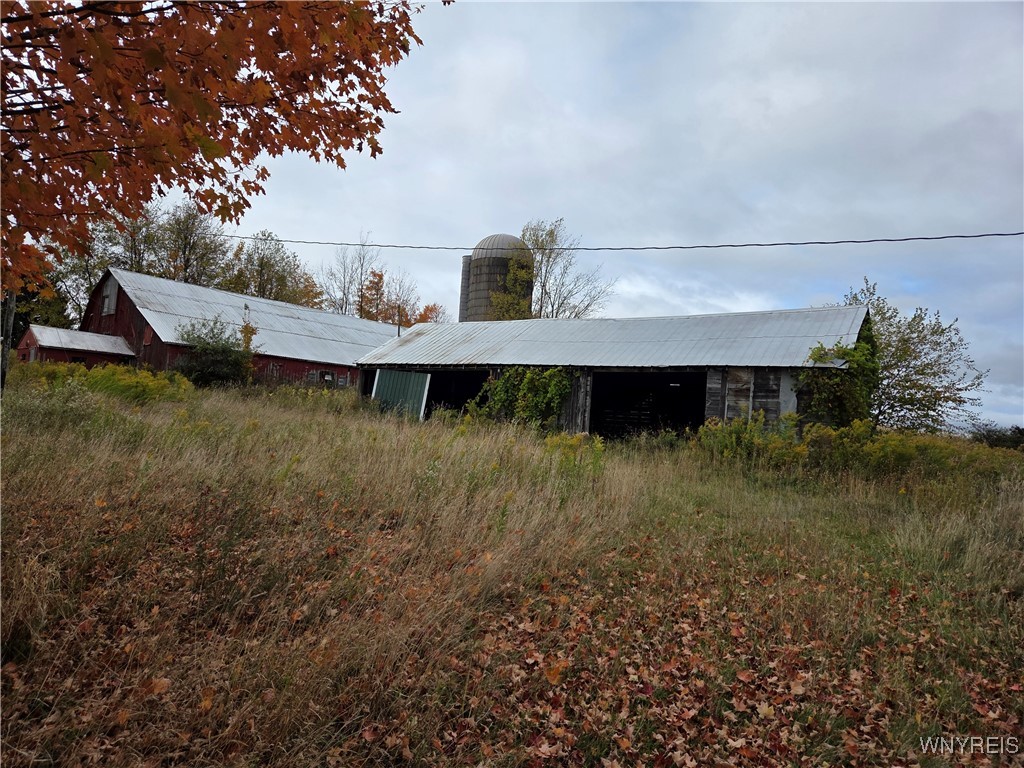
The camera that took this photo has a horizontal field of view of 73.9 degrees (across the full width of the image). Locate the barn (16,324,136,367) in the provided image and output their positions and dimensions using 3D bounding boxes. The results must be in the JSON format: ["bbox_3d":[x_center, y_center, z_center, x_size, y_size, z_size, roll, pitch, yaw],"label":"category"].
[{"bbox_3d":[-22.779,-1.188,35.670,2.600,3.200,4.700,2,-3,33],"label":"barn"}]

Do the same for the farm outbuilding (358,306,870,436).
[{"bbox_3d":[3.386,-0.295,27.848,19.860,4.980,7.430,1,-3,35],"label":"farm outbuilding"}]

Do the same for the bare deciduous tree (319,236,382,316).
[{"bbox_3d":[-17.292,-6.480,70.899,6.600,17.750,6.400,3,-3,0],"label":"bare deciduous tree"}]

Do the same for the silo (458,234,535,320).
[{"bbox_3d":[-1.516,-5.576,66.141,6.600,17.900,6.200,3,-3,0],"label":"silo"}]

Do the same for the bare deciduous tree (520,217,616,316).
[{"bbox_3d":[4.384,-5.074,55.919,7.500,16.850,7.000,3,-3,0],"label":"bare deciduous tree"}]

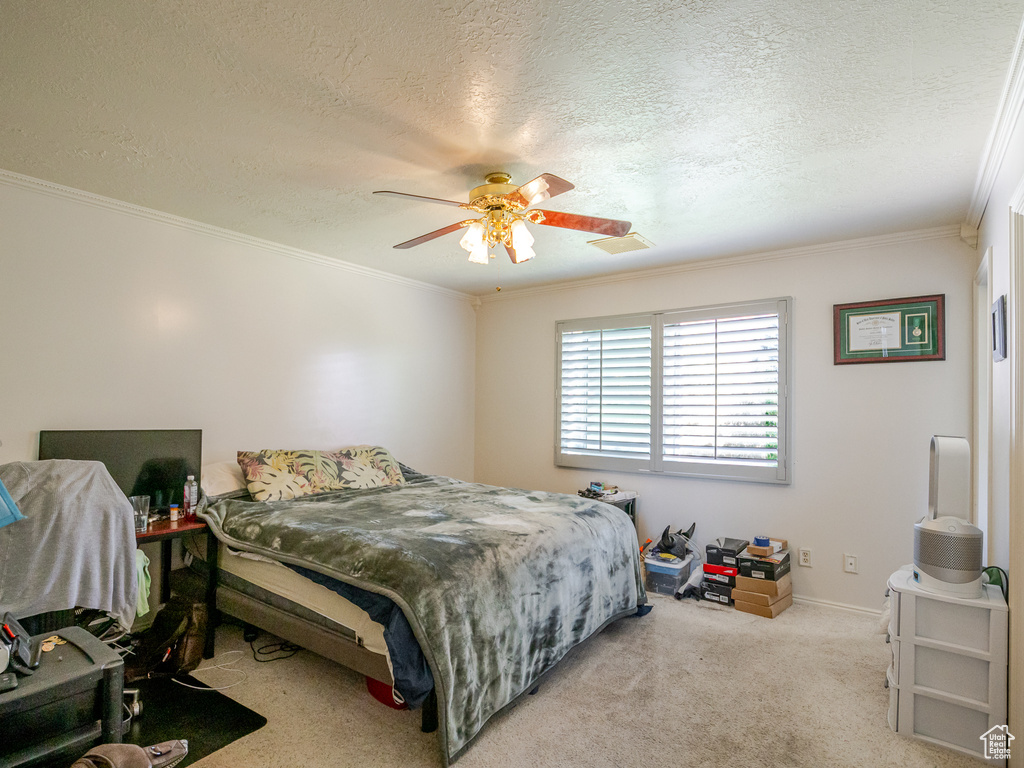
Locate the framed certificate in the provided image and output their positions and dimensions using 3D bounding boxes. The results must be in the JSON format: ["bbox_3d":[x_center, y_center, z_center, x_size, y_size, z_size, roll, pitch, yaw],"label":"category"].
[{"bbox_3d":[2.425,-0.342,3.442,0.588,0.408,0.030,-1,-3,35],"label":"framed certificate"}]

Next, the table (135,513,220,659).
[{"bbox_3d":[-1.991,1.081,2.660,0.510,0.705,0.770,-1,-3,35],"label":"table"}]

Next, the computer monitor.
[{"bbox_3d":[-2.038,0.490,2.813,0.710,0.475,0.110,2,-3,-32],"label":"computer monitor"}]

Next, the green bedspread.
[{"bbox_3d":[-0.530,1.064,3.291,2.100,0.750,1.930,-1,-3,35],"label":"green bedspread"}]

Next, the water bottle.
[{"bbox_3d":[-1.726,0.619,2.870,0.066,0.240,0.066,-1,-3,35],"label":"water bottle"}]

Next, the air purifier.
[{"bbox_3d":[1.817,0.545,2.225,0.222,0.635,0.222,-1,-3,27],"label":"air purifier"}]

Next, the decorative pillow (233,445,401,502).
[{"bbox_3d":[-1.260,0.590,3.661,0.180,0.300,1.170,-31,-19,31],"label":"decorative pillow"}]

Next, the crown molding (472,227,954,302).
[{"bbox_3d":[1.191,-0.893,4.341,3.800,0.065,0.055,-1,-3,35],"label":"crown molding"}]

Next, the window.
[{"bbox_3d":[1.179,0.066,4.293,1.930,1.320,0.070,-1,-3,35],"label":"window"}]

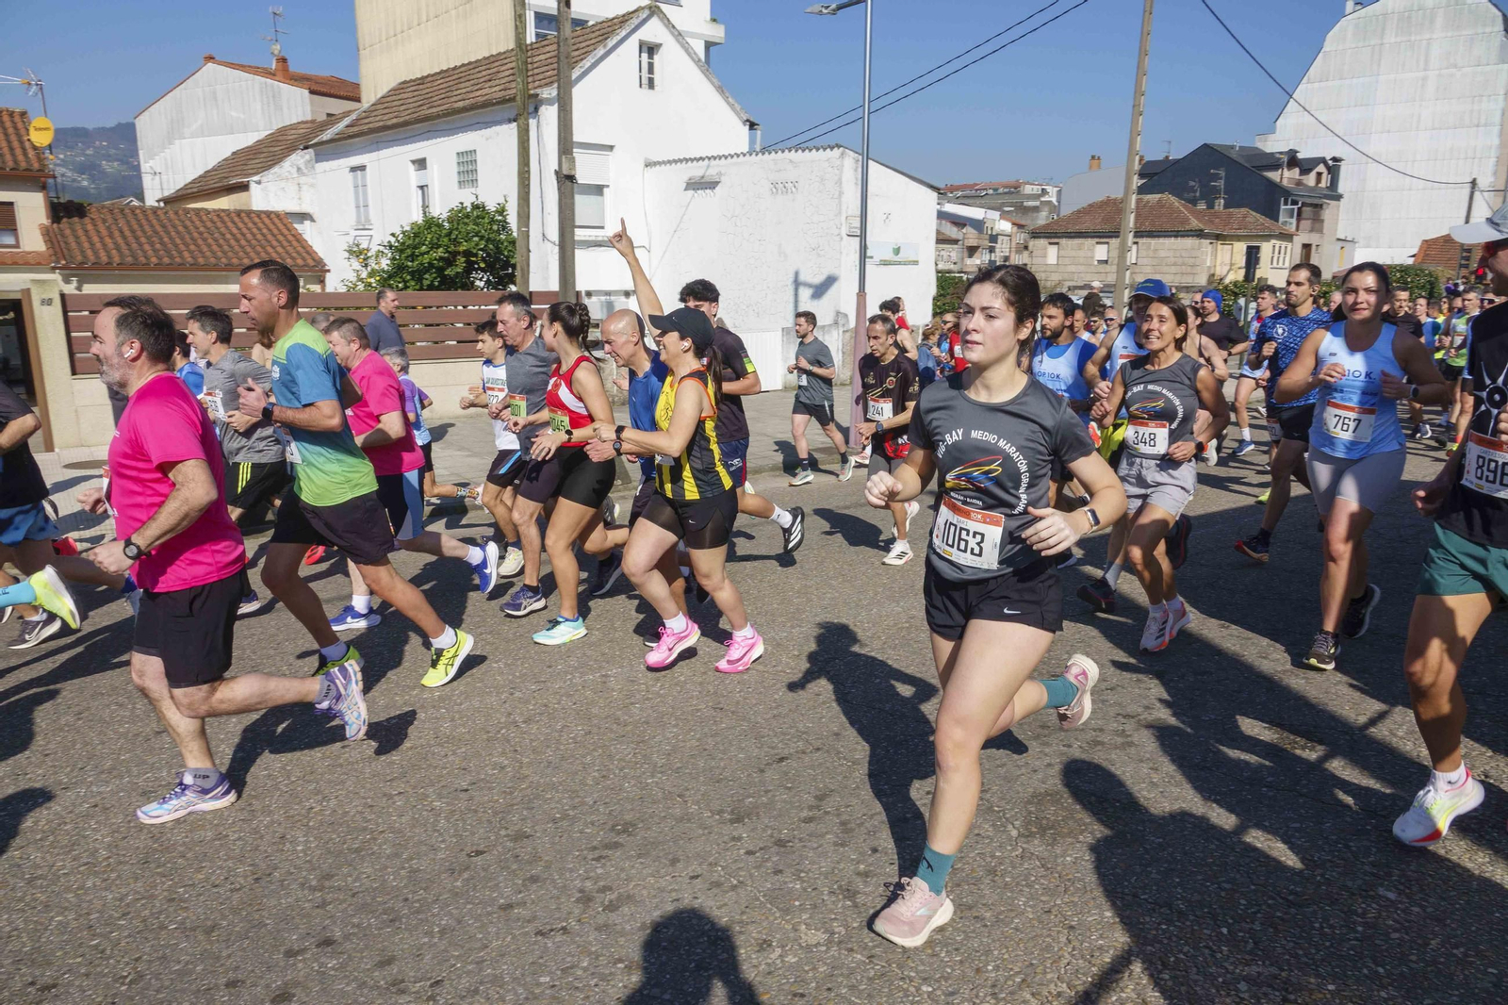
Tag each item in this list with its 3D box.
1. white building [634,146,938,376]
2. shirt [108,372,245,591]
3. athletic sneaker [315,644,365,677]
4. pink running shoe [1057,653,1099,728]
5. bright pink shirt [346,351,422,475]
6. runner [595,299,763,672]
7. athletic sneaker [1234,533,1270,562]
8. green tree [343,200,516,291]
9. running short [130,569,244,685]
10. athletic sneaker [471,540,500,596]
[{"bbox_3d":[0.697,-5.081,21.338,5.300,4.170,3.140,12,17,42],"label":"white building"},{"bbox_3d":[-1.657,-0.061,2.888,0.350,0.630,0.480,-11,17,-28],"label":"shirt"},{"bbox_3d":[-1.854,0.753,4.375,0.300,0.130,0.110,-24,23,-27],"label":"athletic sneaker"},{"bbox_3d":[0.915,0.531,2.832,0.100,0.260,0.115,23,17,38],"label":"pink running shoe"},{"bbox_3d":[-1.884,-0.452,5.077,0.430,0.660,0.500,-9,14,-13],"label":"bright pink shirt"},{"bbox_3d":[-0.319,-0.042,4.377,0.720,1.590,0.500,-4,13,-20],"label":"runner"},{"bbox_3d":[2.942,0.271,5.940,0.285,0.125,0.105,18,-1,-40],"label":"athletic sneaker"},{"bbox_3d":[-4.811,-2.908,15.237,2.300,3.128,2.400,-8,15,-32],"label":"green tree"},{"bbox_3d":[-1.740,0.342,3.103,0.330,0.410,0.390,-8,15,-32],"label":"running short"},{"bbox_3d":[-1.461,0.359,5.477,0.125,0.290,0.105,9,6,-36],"label":"athletic sneaker"}]

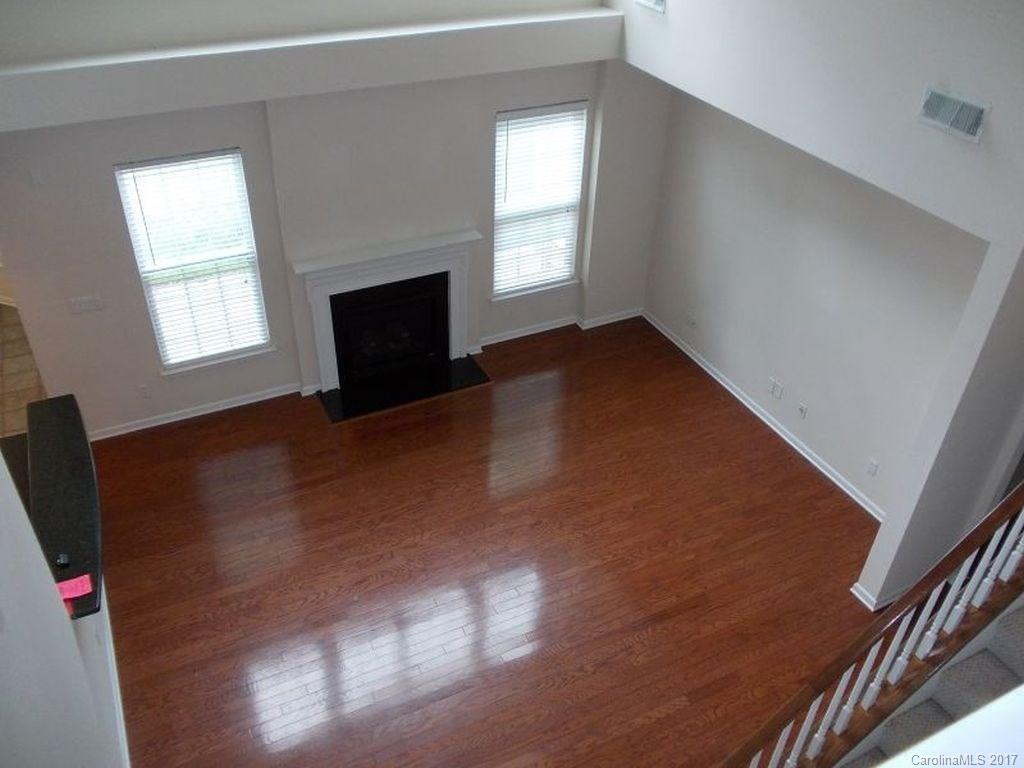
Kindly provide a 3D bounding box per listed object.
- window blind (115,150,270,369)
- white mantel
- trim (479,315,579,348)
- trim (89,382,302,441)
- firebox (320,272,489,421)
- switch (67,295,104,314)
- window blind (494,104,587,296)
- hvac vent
[{"bbox_3d":[-2.527,-0.984,6.724,0.907,1.735,0.051,-15,39,-21],"label":"window blind"},{"bbox_3d":[-1.076,-0.601,7.554,1.660,1.376,0.205,-15,39,-21],"label":"white mantel"},{"bbox_3d":[0.185,-0.535,8.607,1.116,0.084,0.018,-15,39,-21],"label":"trim"},{"bbox_3d":[-2.808,0.251,7.424,1.818,0.084,0.018,-15,39,-21],"label":"trim"},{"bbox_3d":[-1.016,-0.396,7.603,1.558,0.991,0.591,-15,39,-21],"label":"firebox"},{"bbox_3d":[-3.329,-0.614,6.485,0.218,0.121,0.012,-15,39,-21],"label":"switch"},{"bbox_3d":[0.247,-1.711,7.822,0.903,1.749,0.051,-15,39,-21],"label":"window blind"},{"bbox_3d":[2.332,-1.429,4.380,0.021,0.184,0.400,-15,39,-21],"label":"hvac vent"}]

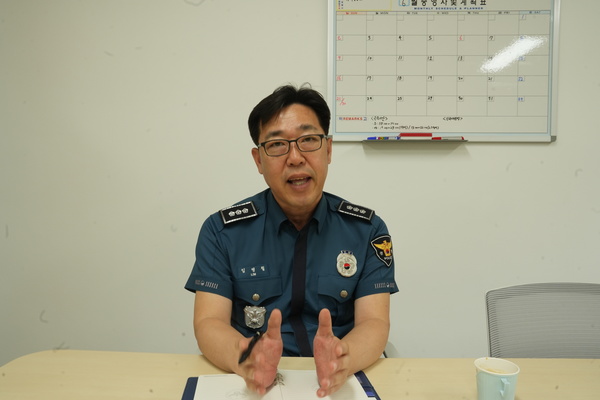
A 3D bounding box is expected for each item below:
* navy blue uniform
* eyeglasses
[{"bbox_3d":[-0.020,0.195,1.065,0.500,0.470,0.280,0,3,0],"label":"navy blue uniform"},{"bbox_3d":[-0.015,-0.119,0.970,0.146,0.043,0.140,-7,6,1],"label":"eyeglasses"}]

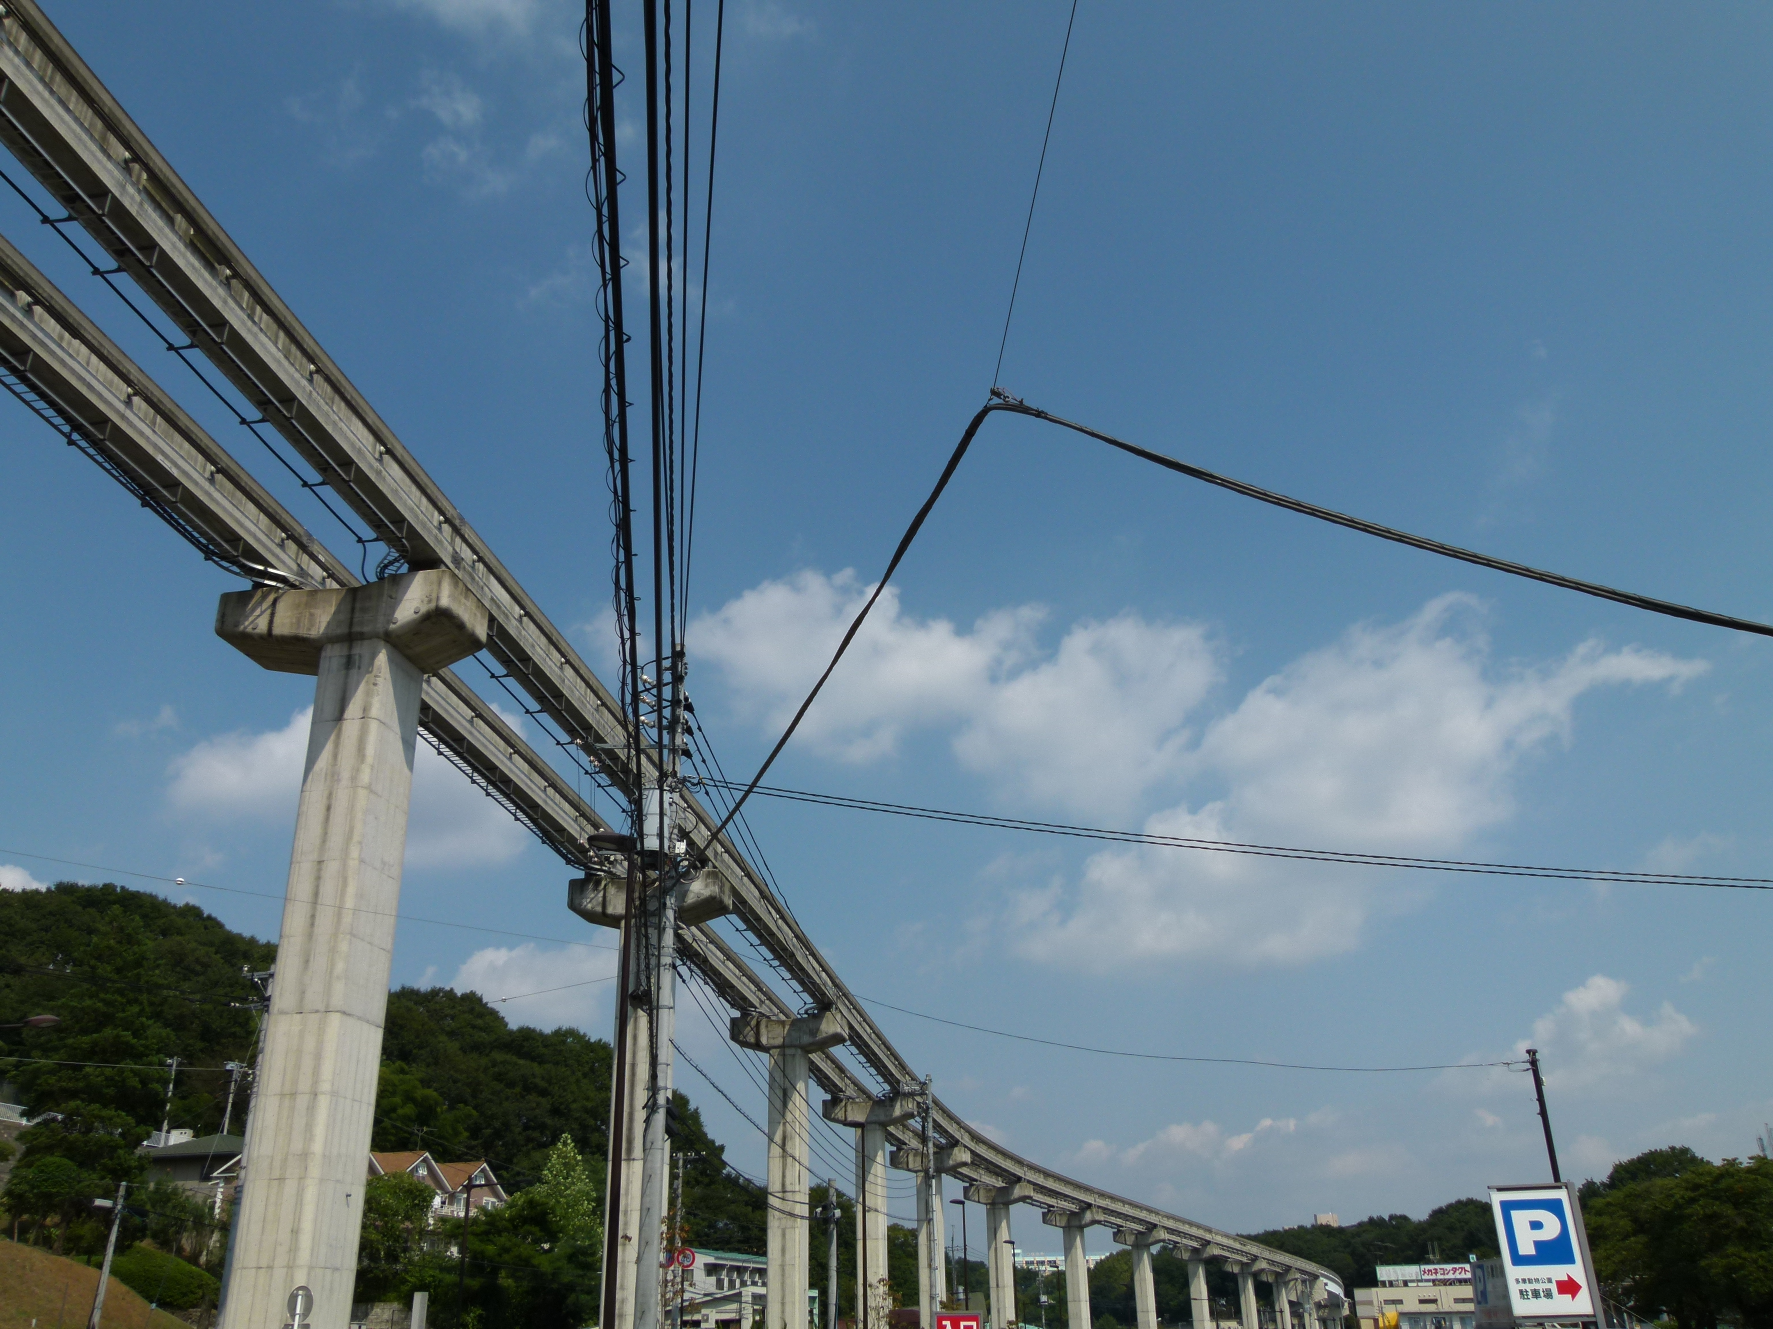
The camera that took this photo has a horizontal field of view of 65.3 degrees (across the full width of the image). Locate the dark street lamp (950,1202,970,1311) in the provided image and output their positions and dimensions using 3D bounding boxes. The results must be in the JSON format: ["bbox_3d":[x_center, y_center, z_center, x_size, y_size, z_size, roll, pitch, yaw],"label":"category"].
[{"bbox_3d":[3.540,29.948,63.843,0.750,9.700,0.350,-6,-25,9],"label":"dark street lamp"}]

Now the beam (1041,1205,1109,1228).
[{"bbox_3d":[17.729,52.680,131.050,5.200,1.430,2.028,-12,-27,22],"label":"beam"}]

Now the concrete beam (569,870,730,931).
[{"bbox_3d":[-7.905,8.044,46.467,5.200,1.430,2.028,-5,-25,8],"label":"concrete beam"}]

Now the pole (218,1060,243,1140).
[{"bbox_3d":[-55.278,38.231,116.018,1.600,9.600,0.600,-11,-26,21],"label":"pole"}]

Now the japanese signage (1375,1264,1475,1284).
[{"bbox_3d":[75.918,85.840,195.000,13.000,1.900,0.350,-7,-25,11],"label":"japanese signage"}]

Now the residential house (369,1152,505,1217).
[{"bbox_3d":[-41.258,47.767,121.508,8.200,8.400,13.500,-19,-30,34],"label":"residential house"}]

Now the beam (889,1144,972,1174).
[{"bbox_3d":[3.119,35.026,97.535,5.200,1.430,2.028,-8,-25,13],"label":"beam"}]

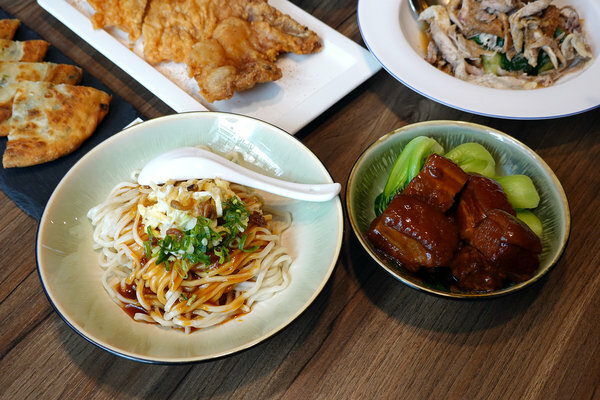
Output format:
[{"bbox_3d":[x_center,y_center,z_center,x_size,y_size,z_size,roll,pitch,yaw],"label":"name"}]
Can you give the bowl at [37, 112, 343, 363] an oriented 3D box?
[{"bbox_3d":[-0.073,0.033,0.509,0.210,0.060,0.210,0,53,0],"label":"bowl"}]

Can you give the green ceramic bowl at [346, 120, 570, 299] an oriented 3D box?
[{"bbox_3d":[0.112,0.017,0.522,0.158,0.056,0.158,0,53,0],"label":"green ceramic bowl"}]

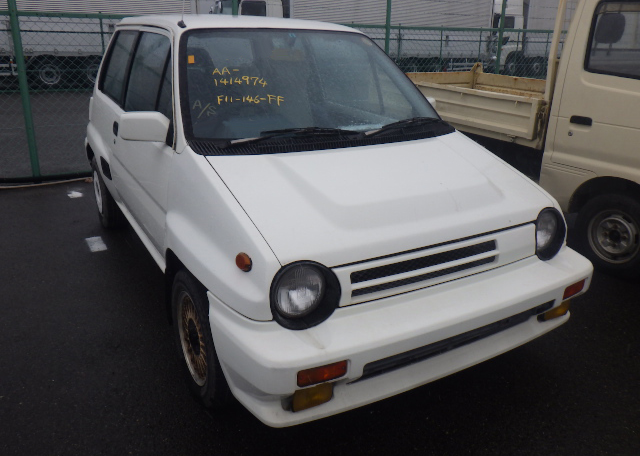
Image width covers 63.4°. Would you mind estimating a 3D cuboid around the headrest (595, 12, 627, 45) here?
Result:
[{"bbox_3d":[1.859,-1.277,3.314,0.230,0.190,0.100,-10,22,-29],"label":"headrest"}]

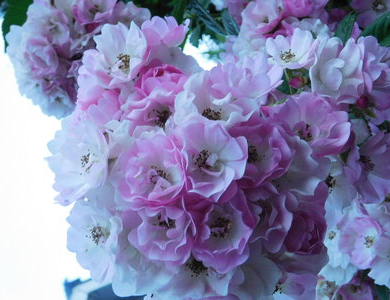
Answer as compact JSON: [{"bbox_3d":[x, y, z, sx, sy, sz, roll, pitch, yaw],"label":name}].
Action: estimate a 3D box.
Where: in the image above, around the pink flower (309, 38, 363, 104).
[{"bbox_3d":[0.097,-0.055,0.405,0.036,0.045,0.028,-2,-6,6],"label":"pink flower"}]

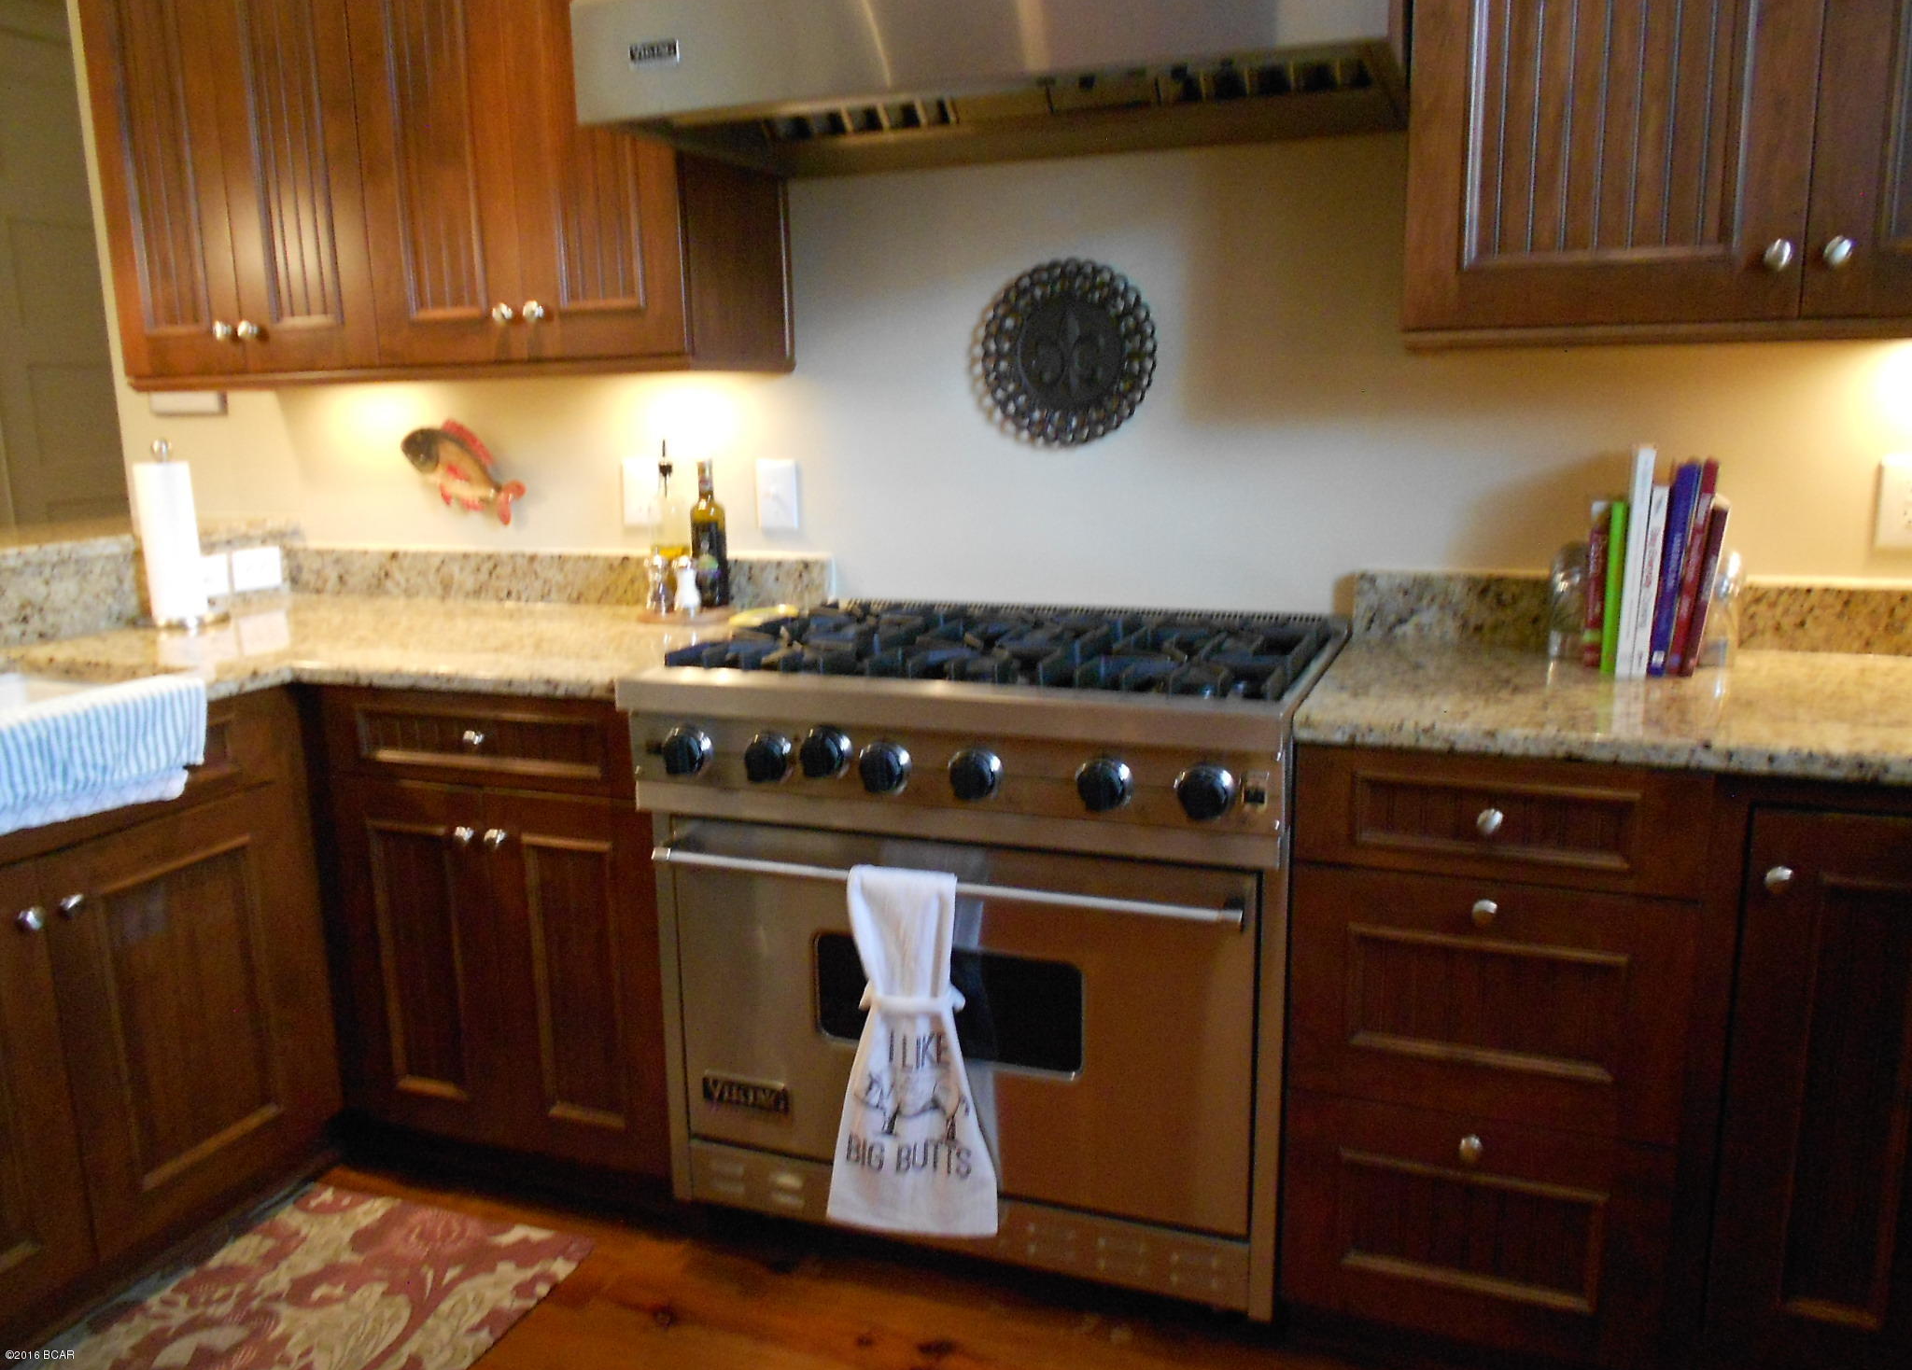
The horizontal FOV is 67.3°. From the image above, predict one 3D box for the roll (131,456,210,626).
[{"bbox_3d":[-1.422,-0.258,2.608,0.096,0.284,0.096,-1,11,0],"label":"roll"}]

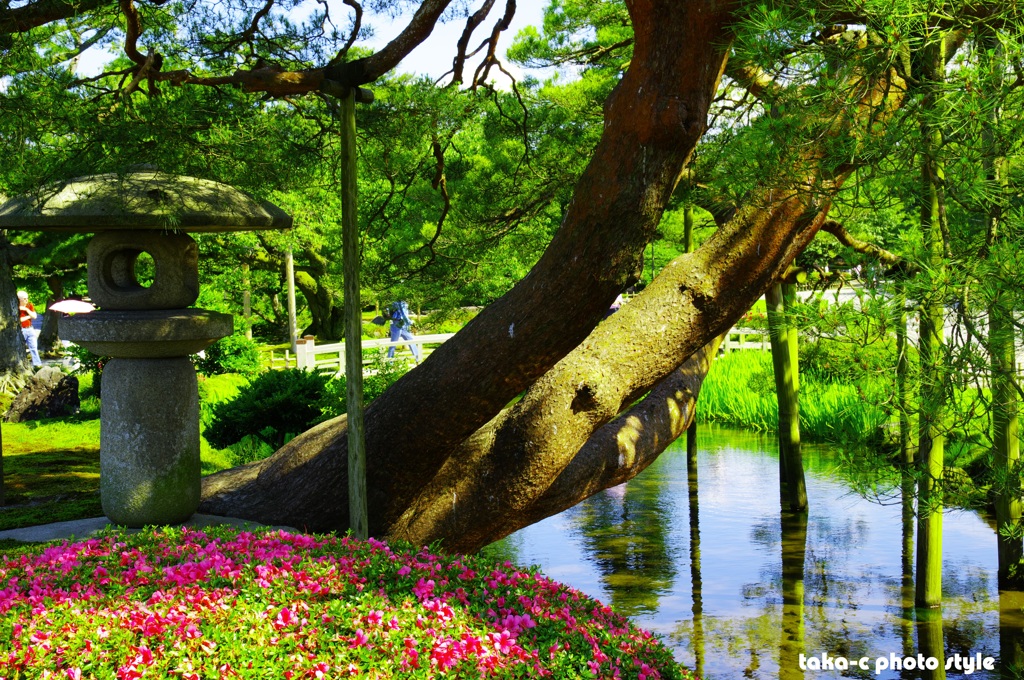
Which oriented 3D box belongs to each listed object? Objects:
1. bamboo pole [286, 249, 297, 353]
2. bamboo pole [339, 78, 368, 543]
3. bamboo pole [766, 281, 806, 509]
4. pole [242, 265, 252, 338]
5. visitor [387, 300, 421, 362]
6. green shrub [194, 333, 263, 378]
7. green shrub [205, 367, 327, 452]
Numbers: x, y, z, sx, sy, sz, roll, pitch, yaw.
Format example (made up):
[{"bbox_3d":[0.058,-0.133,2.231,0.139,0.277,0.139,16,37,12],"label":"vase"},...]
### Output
[{"bbox_3d":[-5.296,-0.955,29.438,0.170,2.543,0.170,-2,3,0],"label":"bamboo pole"},{"bbox_3d":[-0.978,-0.138,7.531,0.107,2.825,0.107,-1,3,0],"label":"bamboo pole"},{"bbox_3d":[2.437,0.507,10.850,0.165,2.063,0.165,-6,3,0],"label":"bamboo pole"},{"bbox_3d":[-7.012,-0.954,32.446,0.170,2.206,0.170,-2,3,0],"label":"pole"},{"bbox_3d":[-2.388,-0.284,26.760,0.700,1.644,0.550,0,3,-6],"label":"visitor"},{"bbox_3d":[-5.021,0.273,21.480,1.250,0.810,1.100,0,3,0],"label":"green shrub"},{"bbox_3d":[-2.368,0.676,11.780,1.250,0.823,1.150,0,3,0],"label":"green shrub"}]

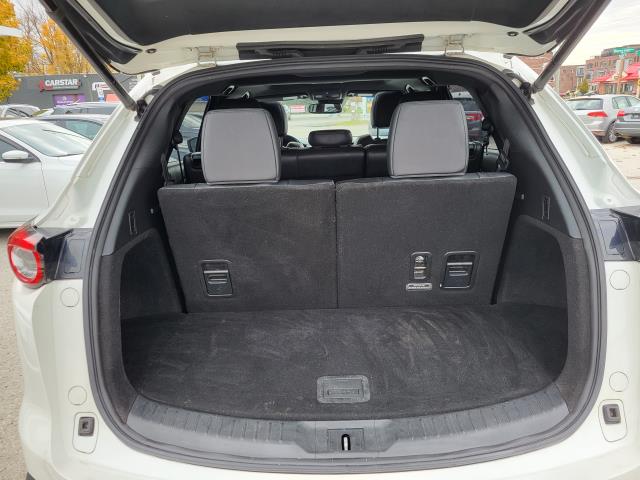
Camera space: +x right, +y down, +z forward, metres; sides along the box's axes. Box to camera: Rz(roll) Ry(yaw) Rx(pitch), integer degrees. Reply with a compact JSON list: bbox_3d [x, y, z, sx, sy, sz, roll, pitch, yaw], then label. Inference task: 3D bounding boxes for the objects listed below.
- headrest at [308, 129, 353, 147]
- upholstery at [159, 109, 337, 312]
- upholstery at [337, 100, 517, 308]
[{"bbox_3d":[0.048,-0.464,2.195,0.210,0.095,0.100,-2,15,1],"label":"headrest"},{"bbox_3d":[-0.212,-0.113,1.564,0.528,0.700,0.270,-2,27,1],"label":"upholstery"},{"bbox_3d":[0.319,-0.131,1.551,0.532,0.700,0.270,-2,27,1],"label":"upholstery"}]

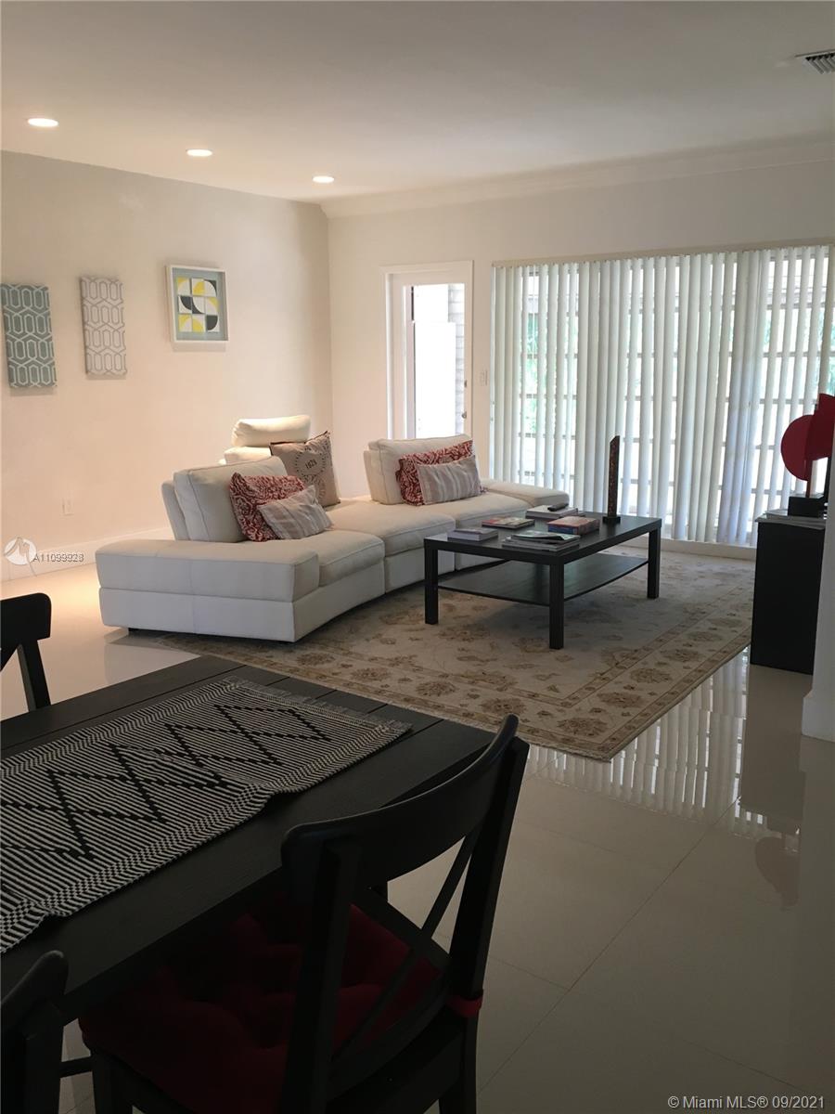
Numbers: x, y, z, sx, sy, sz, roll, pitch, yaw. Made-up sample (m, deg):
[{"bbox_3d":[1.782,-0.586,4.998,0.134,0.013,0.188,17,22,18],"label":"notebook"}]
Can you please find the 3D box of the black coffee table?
[{"bbox_3d":[0.703,0.068,5.046,0.780,0.450,1.180,9,15,36],"label":"black coffee table"}]

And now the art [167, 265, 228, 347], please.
[{"bbox_3d":[-1.588,-1.825,6.781,0.045,0.519,0.513,9,15,36],"label":"art"}]

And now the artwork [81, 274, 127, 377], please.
[{"bbox_3d":[-2.077,-1.523,6.186,0.025,0.606,0.312,9,15,36],"label":"artwork"}]

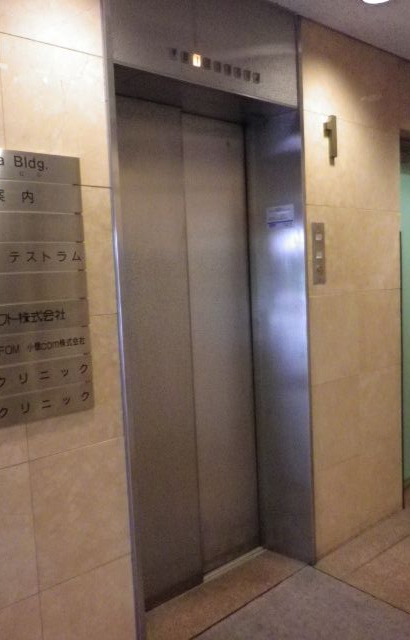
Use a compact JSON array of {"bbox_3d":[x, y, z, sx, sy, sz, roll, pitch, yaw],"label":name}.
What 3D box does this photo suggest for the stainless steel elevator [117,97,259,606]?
[{"bbox_3d":[-0.079,0.140,2.212,0.699,2.001,0.100,-6,6,-39],"label":"stainless steel elevator"}]

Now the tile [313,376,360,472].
[{"bbox_3d":[0.619,0.487,2.452,0.392,0.402,0.015,-6,6,-39],"label":"tile"}]

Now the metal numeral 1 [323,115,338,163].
[{"bbox_3d":[0.578,-0.844,2.385,0.072,0.193,0.022,-7,6,-39],"label":"metal numeral 1"}]

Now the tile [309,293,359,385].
[{"bbox_3d":[0.601,0.085,2.420,0.392,0.406,0.015,-6,6,-39],"label":"tile"}]

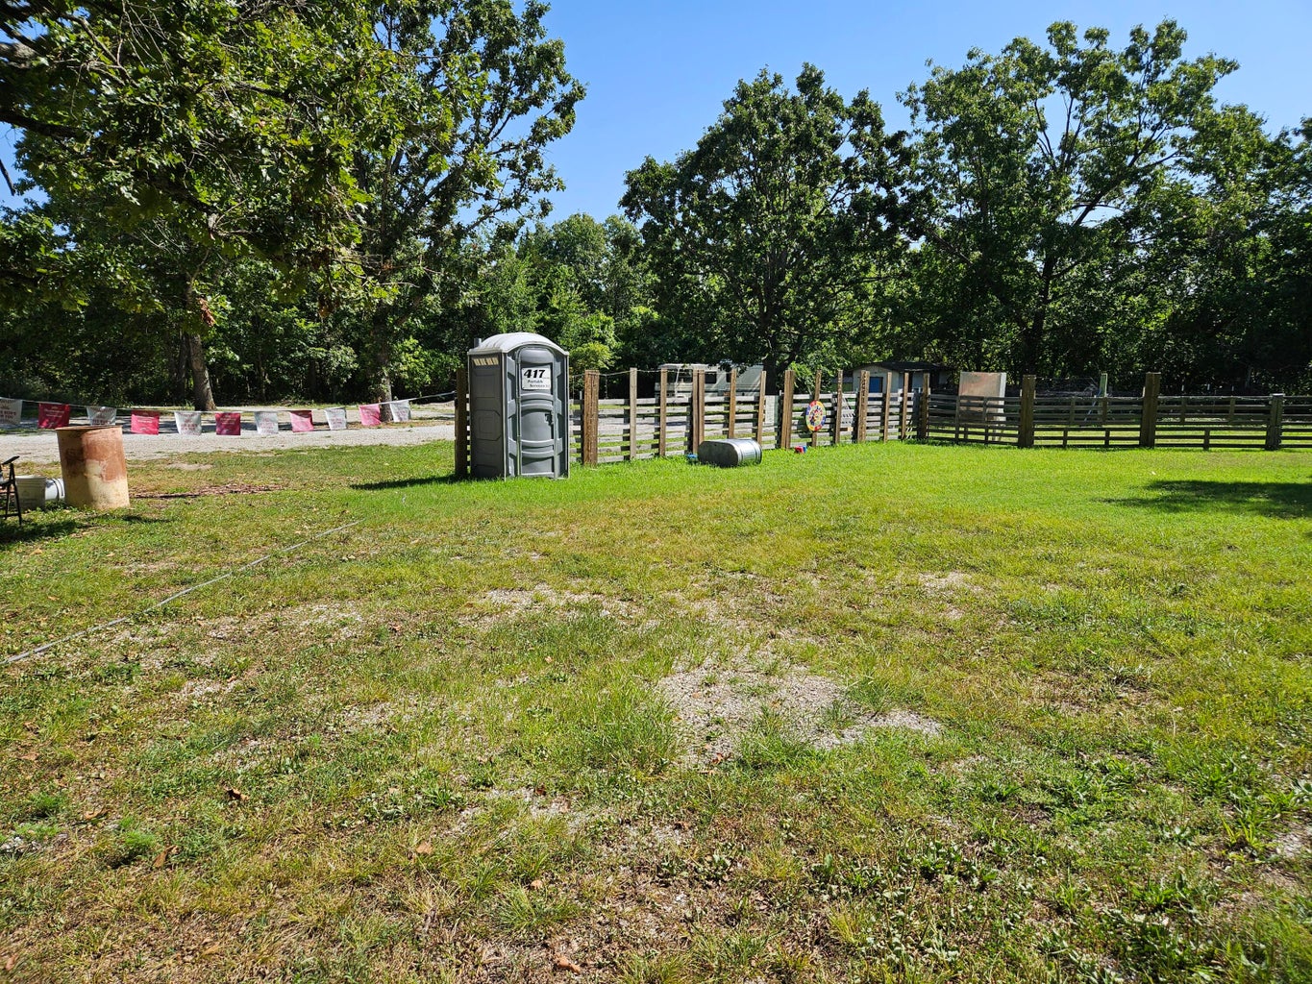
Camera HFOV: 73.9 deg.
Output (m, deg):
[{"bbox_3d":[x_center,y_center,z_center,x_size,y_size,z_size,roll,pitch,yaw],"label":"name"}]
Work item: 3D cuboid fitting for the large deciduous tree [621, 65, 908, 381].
[{"bbox_3d":[5.094,-11.607,40.889,13.400,16.000,13.000,-1,7,-7],"label":"large deciduous tree"}]

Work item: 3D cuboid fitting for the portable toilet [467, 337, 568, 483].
[{"bbox_3d":[-2.182,-1.376,13.905,1.130,2.300,1.200,-5,9,-36],"label":"portable toilet"}]

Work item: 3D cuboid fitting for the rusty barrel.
[{"bbox_3d":[-6.470,-0.288,10.040,0.630,0.920,0.630,-5,8,-33],"label":"rusty barrel"}]

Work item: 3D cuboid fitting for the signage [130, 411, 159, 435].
[{"bbox_3d":[-6.615,-0.902,11.274,0.320,0.310,0.050,-5,9,-38],"label":"signage"}]

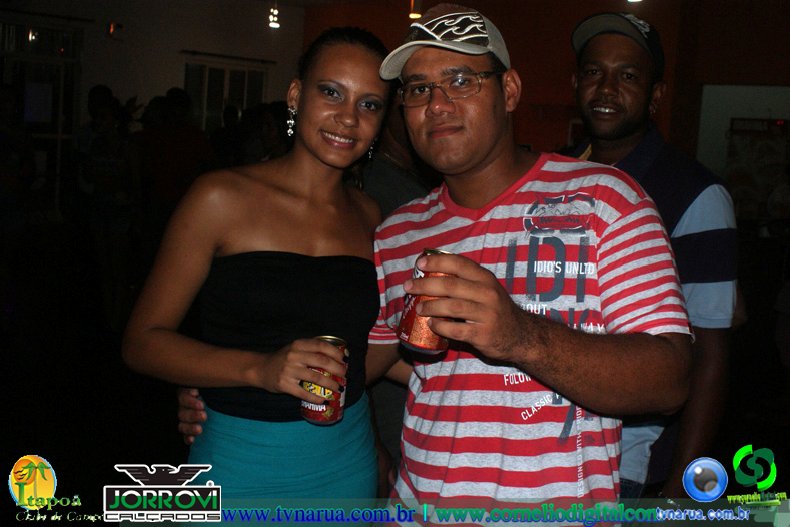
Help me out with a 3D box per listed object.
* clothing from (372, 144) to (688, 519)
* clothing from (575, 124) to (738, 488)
[{"bbox_3d":[0.220,0.165,1.330,0.540,0.700,0.320,5,4,27],"label":"clothing"},{"bbox_3d":[0.455,0.090,1.610,0.520,0.740,0.320,6,4,30],"label":"clothing"}]

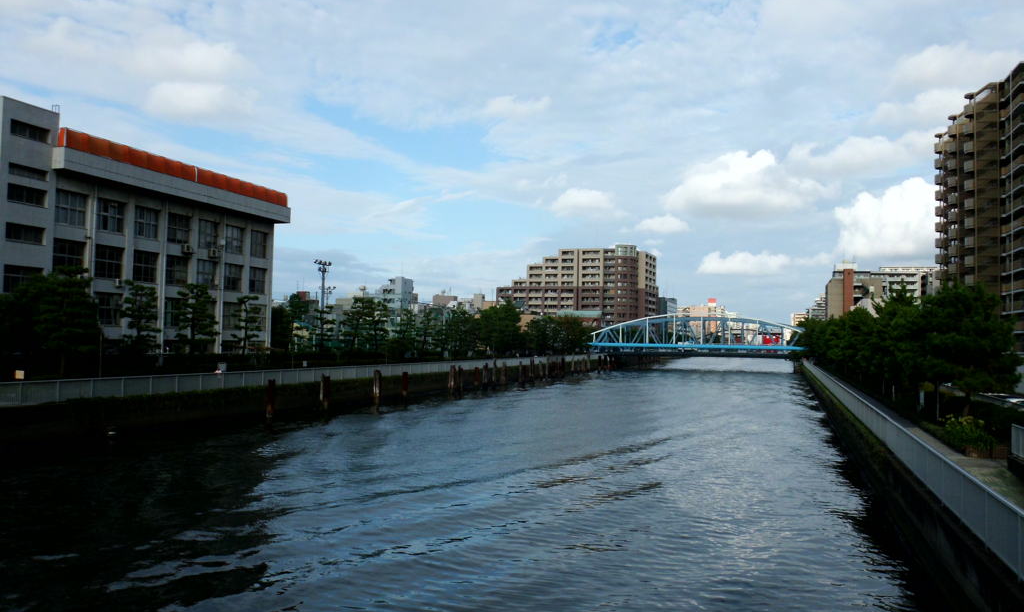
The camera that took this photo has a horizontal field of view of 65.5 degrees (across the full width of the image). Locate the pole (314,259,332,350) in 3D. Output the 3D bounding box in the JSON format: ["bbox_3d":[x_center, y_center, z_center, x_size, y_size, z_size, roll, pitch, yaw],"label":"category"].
[{"bbox_3d":[-20.148,0.534,85.000,0.900,11.000,2.900,0,-2,19],"label":"pole"}]

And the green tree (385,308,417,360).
[{"bbox_3d":[-11.418,3.072,81.493,3.280,5.840,3.300,1,-2,-8],"label":"green tree"}]

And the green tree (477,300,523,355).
[{"bbox_3d":[-1.647,3.258,114.000,6.200,7.800,6.200,1,-2,-1],"label":"green tree"}]

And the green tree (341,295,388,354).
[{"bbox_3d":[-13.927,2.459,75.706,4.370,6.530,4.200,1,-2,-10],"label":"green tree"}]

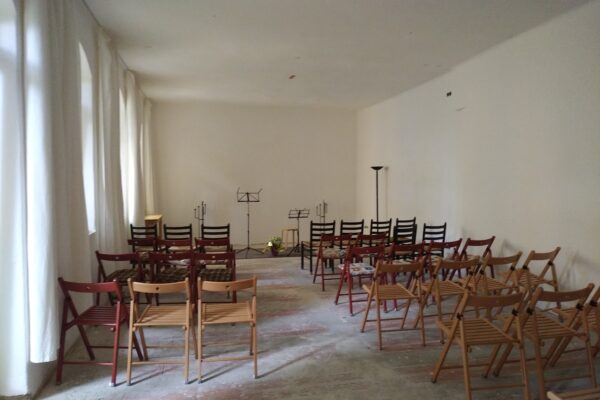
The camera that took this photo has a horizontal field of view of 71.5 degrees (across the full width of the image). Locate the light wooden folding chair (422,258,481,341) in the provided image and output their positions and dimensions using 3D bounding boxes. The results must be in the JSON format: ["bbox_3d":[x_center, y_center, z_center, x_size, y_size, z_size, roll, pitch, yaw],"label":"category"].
[{"bbox_3d":[1.439,0.915,4.056,0.440,0.770,0.480,-1,2,-18],"label":"light wooden folding chair"}]

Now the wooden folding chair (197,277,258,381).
[{"bbox_3d":[-0.569,0.928,3.244,0.440,0.770,0.480,-1,2,-11],"label":"wooden folding chair"}]

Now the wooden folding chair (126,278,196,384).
[{"bbox_3d":[-1.038,0.932,3.203,0.440,0.770,0.480,0,2,-4],"label":"wooden folding chair"}]

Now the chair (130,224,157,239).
[{"bbox_3d":[-2.405,0.778,6.516,0.410,0.880,0.480,0,2,1],"label":"chair"}]

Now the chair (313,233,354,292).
[{"bbox_3d":[0.468,0.844,5.915,0.440,0.770,0.480,-1,2,-14],"label":"chair"}]

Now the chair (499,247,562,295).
[{"bbox_3d":[2.422,0.870,4.402,0.440,0.770,0.480,-1,2,-27],"label":"chair"}]

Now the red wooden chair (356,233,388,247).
[{"bbox_3d":[0.977,0.823,6.022,0.440,0.770,0.480,-1,2,-14],"label":"red wooden chair"}]

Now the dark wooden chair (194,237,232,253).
[{"bbox_3d":[-1.125,0.868,5.505,0.440,0.770,0.480,0,2,-4],"label":"dark wooden chair"}]

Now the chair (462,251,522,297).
[{"bbox_3d":[1.937,0.906,4.222,0.440,0.770,0.480,-1,3,-23],"label":"chair"}]

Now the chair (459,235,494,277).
[{"bbox_3d":[2.248,0.854,5.472,0.440,0.770,0.480,-1,3,-25],"label":"chair"}]

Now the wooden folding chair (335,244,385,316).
[{"bbox_3d":[0.714,0.885,4.868,0.440,0.770,0.480,-1,2,-17],"label":"wooden folding chair"}]

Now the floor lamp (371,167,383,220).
[{"bbox_3d":[1.489,0.250,8.067,0.250,1.775,0.250,0,2,0],"label":"floor lamp"}]

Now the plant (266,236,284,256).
[{"bbox_3d":[-0.500,0.932,8.457,0.360,0.410,0.360,-1,2,-12],"label":"plant"}]

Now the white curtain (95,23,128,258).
[{"bbox_3d":[-2.442,-0.353,5.441,0.160,3.160,1.300,-1,2,-12],"label":"white curtain"}]

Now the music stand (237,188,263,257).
[{"bbox_3d":[-1.026,0.449,8.470,0.550,1.370,0.520,-1,2,-8],"label":"music stand"}]

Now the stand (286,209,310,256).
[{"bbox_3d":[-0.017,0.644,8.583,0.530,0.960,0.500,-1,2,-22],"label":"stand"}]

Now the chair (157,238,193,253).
[{"bbox_3d":[-1.567,0.859,5.392,0.440,0.770,0.480,0,2,-1],"label":"chair"}]

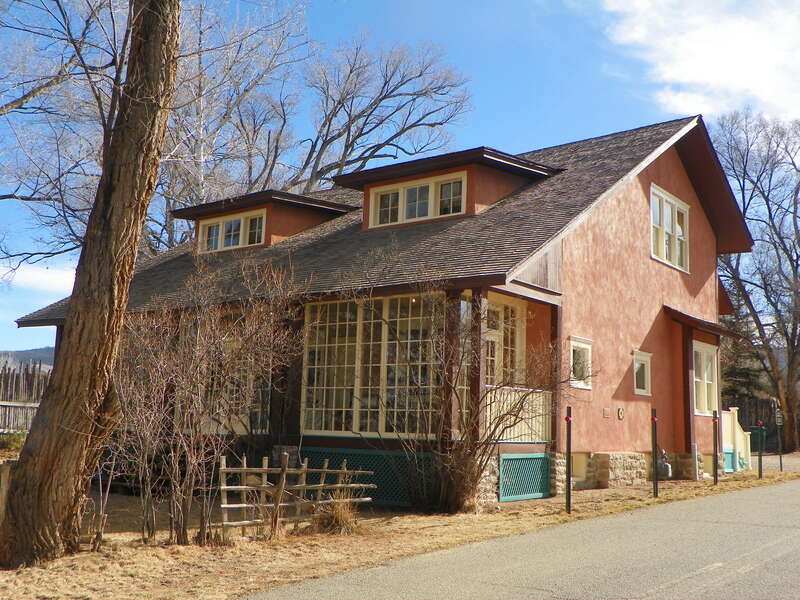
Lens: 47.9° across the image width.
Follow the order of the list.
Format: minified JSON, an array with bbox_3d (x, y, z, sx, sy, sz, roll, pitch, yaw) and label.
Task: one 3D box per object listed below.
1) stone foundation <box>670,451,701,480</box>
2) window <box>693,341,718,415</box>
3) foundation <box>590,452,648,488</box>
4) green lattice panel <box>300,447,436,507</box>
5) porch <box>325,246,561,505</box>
[{"bbox_3d":[6.647,3.871,20.965,0.510,0.610,0.460,-5,-11,38],"label":"stone foundation"},{"bbox_3d":[7.377,1.940,21.764,0.120,1.720,1.620,-5,-11,38],"label":"window"},{"bbox_3d":[4.511,3.455,18.398,0.380,0.640,1.930,-5,-11,38],"label":"foundation"},{"bbox_3d":[-0.630,3.159,16.139,3.190,0.960,0.100,-5,-11,38],"label":"green lattice panel"},{"bbox_3d":[0.650,1.713,17.044,3.950,4.050,2.850,-5,-11,38],"label":"porch"}]

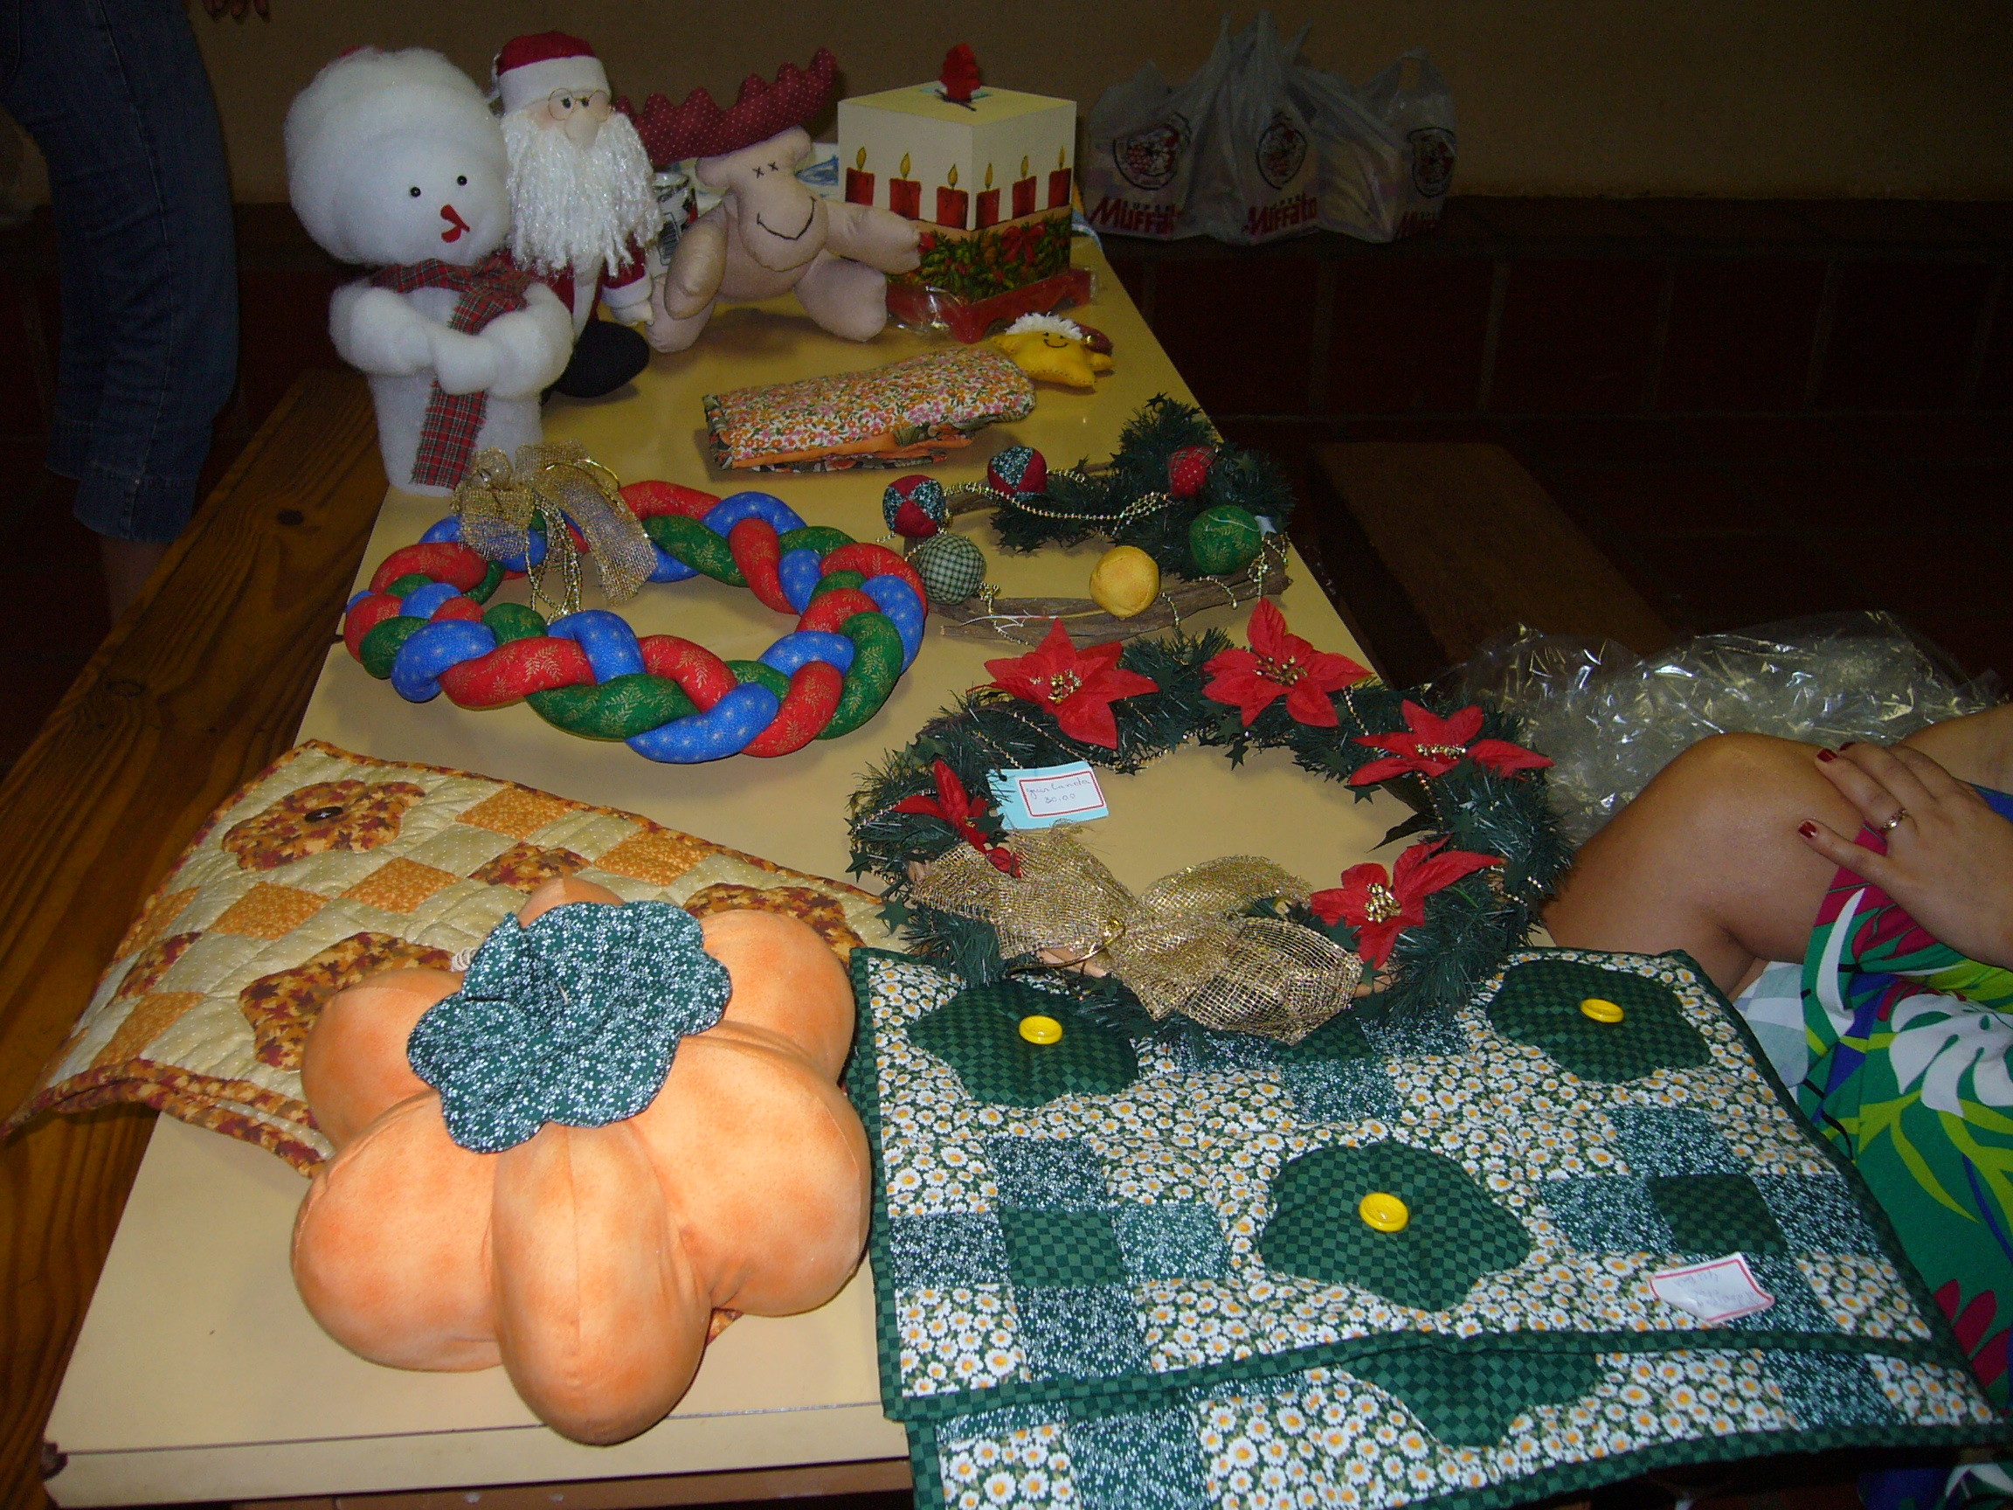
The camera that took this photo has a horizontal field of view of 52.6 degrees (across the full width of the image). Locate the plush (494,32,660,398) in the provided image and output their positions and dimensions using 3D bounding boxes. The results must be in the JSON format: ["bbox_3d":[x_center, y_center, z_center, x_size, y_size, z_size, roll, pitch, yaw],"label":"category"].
[{"bbox_3d":[-0.411,-0.523,1.968,0.163,0.325,0.137,-12,31,-24],"label":"plush"}]

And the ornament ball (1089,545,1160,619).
[{"bbox_3d":[0.087,-0.132,1.507,0.052,0.052,0.052,2,28,0],"label":"ornament ball"}]

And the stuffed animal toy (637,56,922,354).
[{"bbox_3d":[-0.236,-0.561,2.054,0.275,0.260,0.190,-6,30,-17],"label":"stuffed animal toy"}]

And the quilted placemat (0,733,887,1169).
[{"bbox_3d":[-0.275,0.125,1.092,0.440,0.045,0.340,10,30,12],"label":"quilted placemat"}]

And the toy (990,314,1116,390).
[{"bbox_3d":[0.053,-0.413,2.098,0.130,0.042,0.133,5,40,6],"label":"toy"}]

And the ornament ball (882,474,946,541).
[{"bbox_3d":[-0.071,-0.193,1.579,0.051,0.051,0.051,3,29,-1],"label":"ornament ball"}]

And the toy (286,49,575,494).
[{"bbox_3d":[-0.483,-0.408,1.721,0.208,0.351,0.175,-10,31,-22],"label":"toy"}]

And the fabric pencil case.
[{"bbox_3d":[-0.128,-0.325,1.914,0.285,0.042,0.130,-12,32,-25],"label":"fabric pencil case"}]

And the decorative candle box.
[{"bbox_3d":[-0.056,-0.617,2.280,0.218,0.221,0.218,22,34,32],"label":"decorative candle box"}]

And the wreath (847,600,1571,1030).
[{"bbox_3d":[0.121,0.025,1.204,0.430,0.090,0.390,-1,29,-8],"label":"wreath"}]

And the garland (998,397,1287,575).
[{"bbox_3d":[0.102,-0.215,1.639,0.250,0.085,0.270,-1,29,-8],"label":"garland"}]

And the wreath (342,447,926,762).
[{"bbox_3d":[-0.256,-0.104,1.429,0.400,0.062,0.385,-1,29,-8],"label":"wreath"}]

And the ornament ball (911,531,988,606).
[{"bbox_3d":[-0.043,-0.142,1.515,0.052,0.052,0.052,2,28,0],"label":"ornament ball"}]

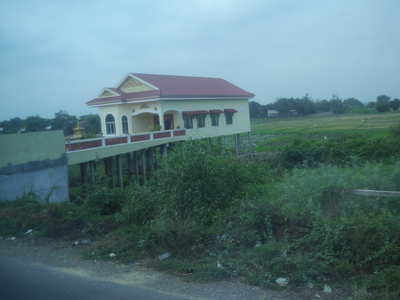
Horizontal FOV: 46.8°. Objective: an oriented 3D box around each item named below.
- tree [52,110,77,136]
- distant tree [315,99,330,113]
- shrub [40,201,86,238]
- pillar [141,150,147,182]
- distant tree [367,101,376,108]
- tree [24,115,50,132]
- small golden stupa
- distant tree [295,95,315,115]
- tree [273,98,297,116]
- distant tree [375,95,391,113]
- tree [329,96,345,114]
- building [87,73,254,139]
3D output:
[{"bbox_3d":[-49.838,-9.747,170.000,8.830,9.560,8.830,-5,5,-16],"label":"tree"},{"bbox_3d":[58.308,-21.181,220.000,7.620,6.660,7.620,-2,5,15],"label":"distant tree"},{"bbox_3d":[-2.717,1.383,9.200,0.850,0.700,0.750,-1,5,32],"label":"shrub"},{"bbox_3d":[-5.379,1.571,44.000,0.360,3.100,0.360,-1,5,32],"label":"pillar"},{"bbox_3d":[89.052,-23.626,240.000,5.190,4.150,5.190,-2,5,21],"label":"distant tree"},{"bbox_3d":[-66.800,-10.894,190.000,10.690,7.400,10.690,-5,5,-19],"label":"tree"},{"bbox_3d":[-11.397,-1.675,43.000,1.100,2.000,1.100,-1,5,32],"label":"small golden stupa"},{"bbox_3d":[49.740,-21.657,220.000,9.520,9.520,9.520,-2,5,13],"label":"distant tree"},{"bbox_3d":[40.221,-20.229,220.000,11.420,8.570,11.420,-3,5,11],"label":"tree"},{"bbox_3d":[78.970,-20.121,200.000,6.920,7.790,6.920,-2,5,22],"label":"distant tree"},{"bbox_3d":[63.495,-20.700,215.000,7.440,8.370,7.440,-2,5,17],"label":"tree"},{"bbox_3d":[-2.281,-4.665,50.210,8.835,6.715,18.321,-1,5,36],"label":"building"}]

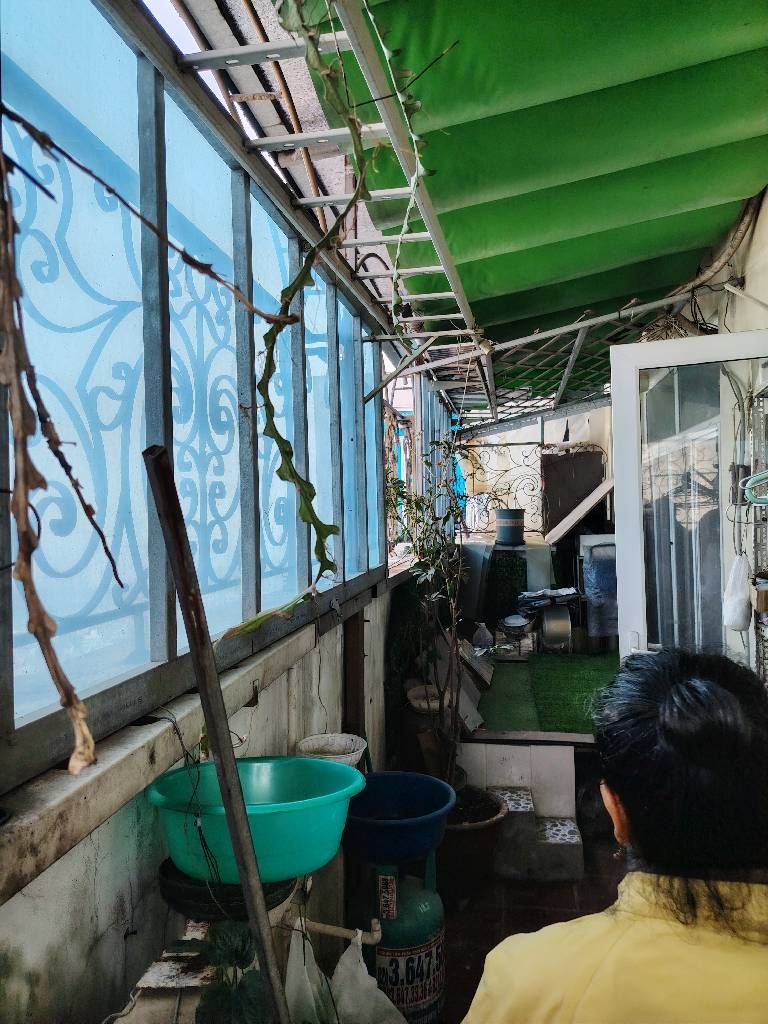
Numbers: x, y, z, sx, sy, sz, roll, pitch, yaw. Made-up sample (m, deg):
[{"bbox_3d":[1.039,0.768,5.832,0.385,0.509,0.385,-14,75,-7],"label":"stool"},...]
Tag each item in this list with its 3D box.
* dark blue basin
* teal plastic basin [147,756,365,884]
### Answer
[{"bbox_3d":[0.037,1.083,2.500,0.432,0.176,0.432,0,0,0],"label":"dark blue basin"},{"bbox_3d":[-0.275,0.674,1.558,0.467,0.170,0.467,0,-8,0],"label":"teal plastic basin"}]

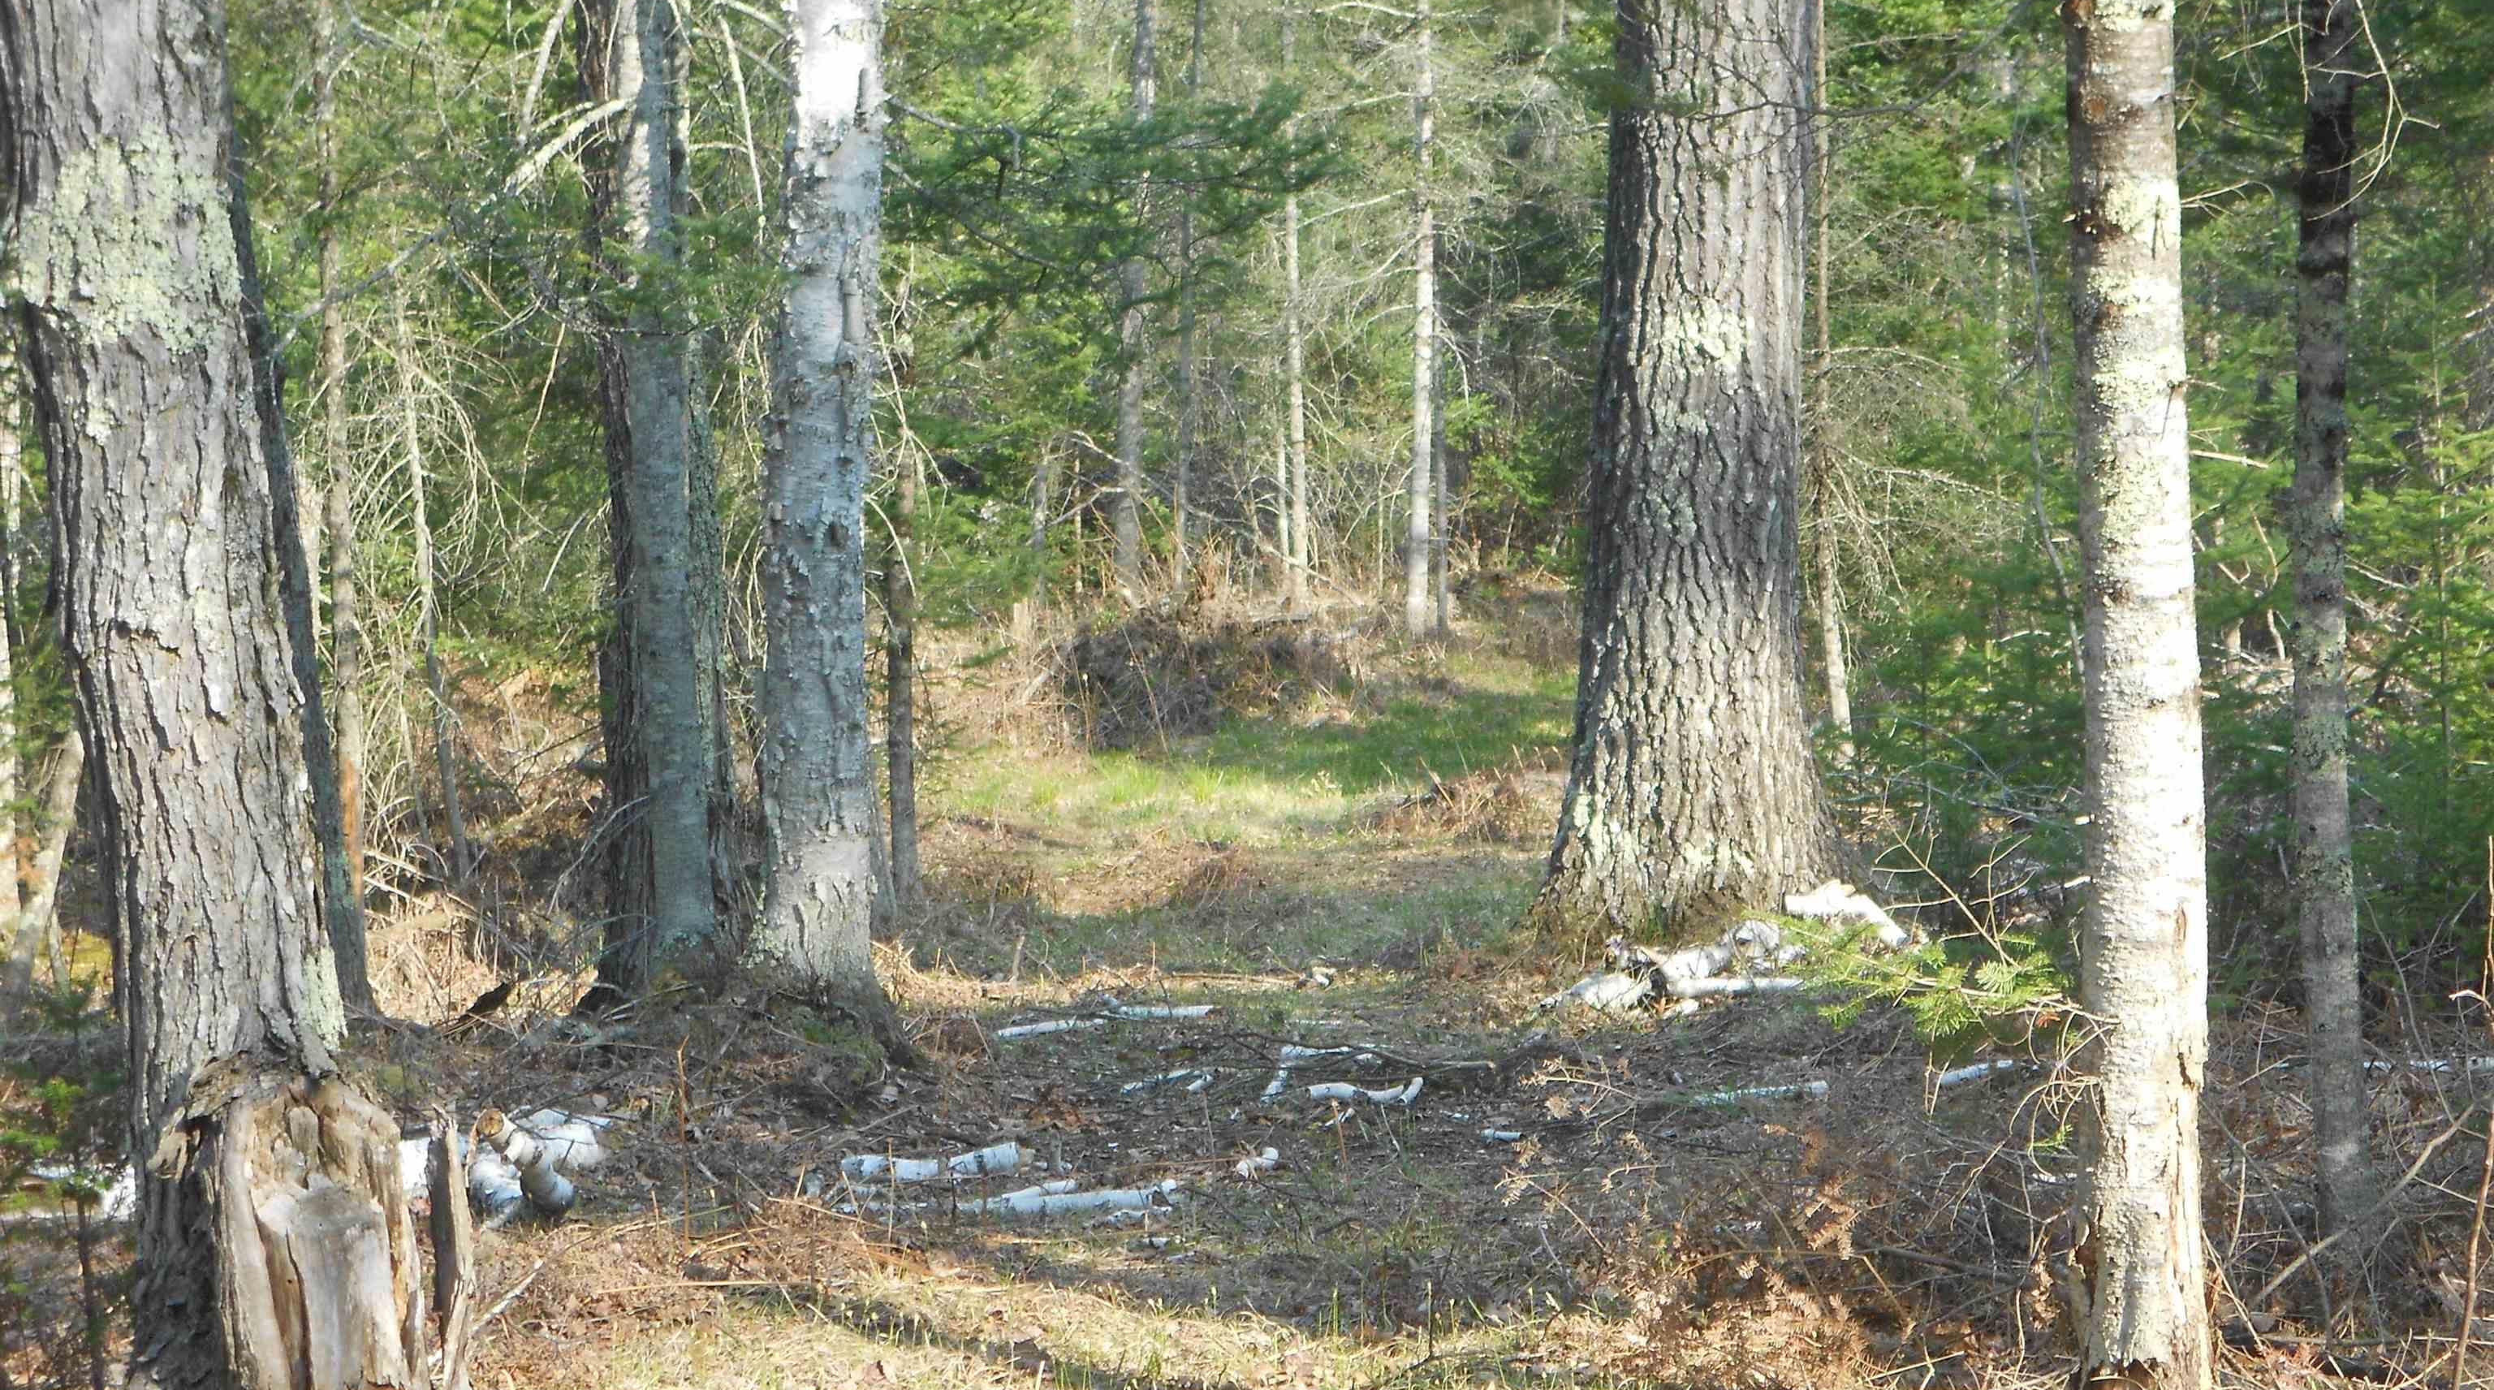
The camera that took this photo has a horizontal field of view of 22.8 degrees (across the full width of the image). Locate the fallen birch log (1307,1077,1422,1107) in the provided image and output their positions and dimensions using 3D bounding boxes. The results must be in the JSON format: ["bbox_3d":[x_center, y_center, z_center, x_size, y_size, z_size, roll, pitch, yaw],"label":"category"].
[{"bbox_3d":[0.275,0.913,14.300,0.264,0.055,0.070,0,3,-13],"label":"fallen birch log"}]

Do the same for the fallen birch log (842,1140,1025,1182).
[{"bbox_3d":[-0.652,0.973,12.900,0.378,0.055,0.060,-2,3,-15],"label":"fallen birch log"}]

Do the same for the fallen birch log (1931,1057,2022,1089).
[{"bbox_3d":[1.722,0.888,14.600,0.237,0.035,0.045,-8,6,-30],"label":"fallen birch log"}]

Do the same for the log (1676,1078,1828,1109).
[{"bbox_3d":[1.180,0.926,14.400,0.366,0.030,0.040,-3,4,-22],"label":"log"}]

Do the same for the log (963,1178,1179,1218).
[{"bbox_3d":[-0.353,1.016,12.500,0.427,0.050,0.060,-3,3,-16],"label":"log"}]

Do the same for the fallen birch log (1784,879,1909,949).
[{"bbox_3d":[1.665,0.617,17.200,0.330,0.130,0.140,18,8,18],"label":"fallen birch log"}]

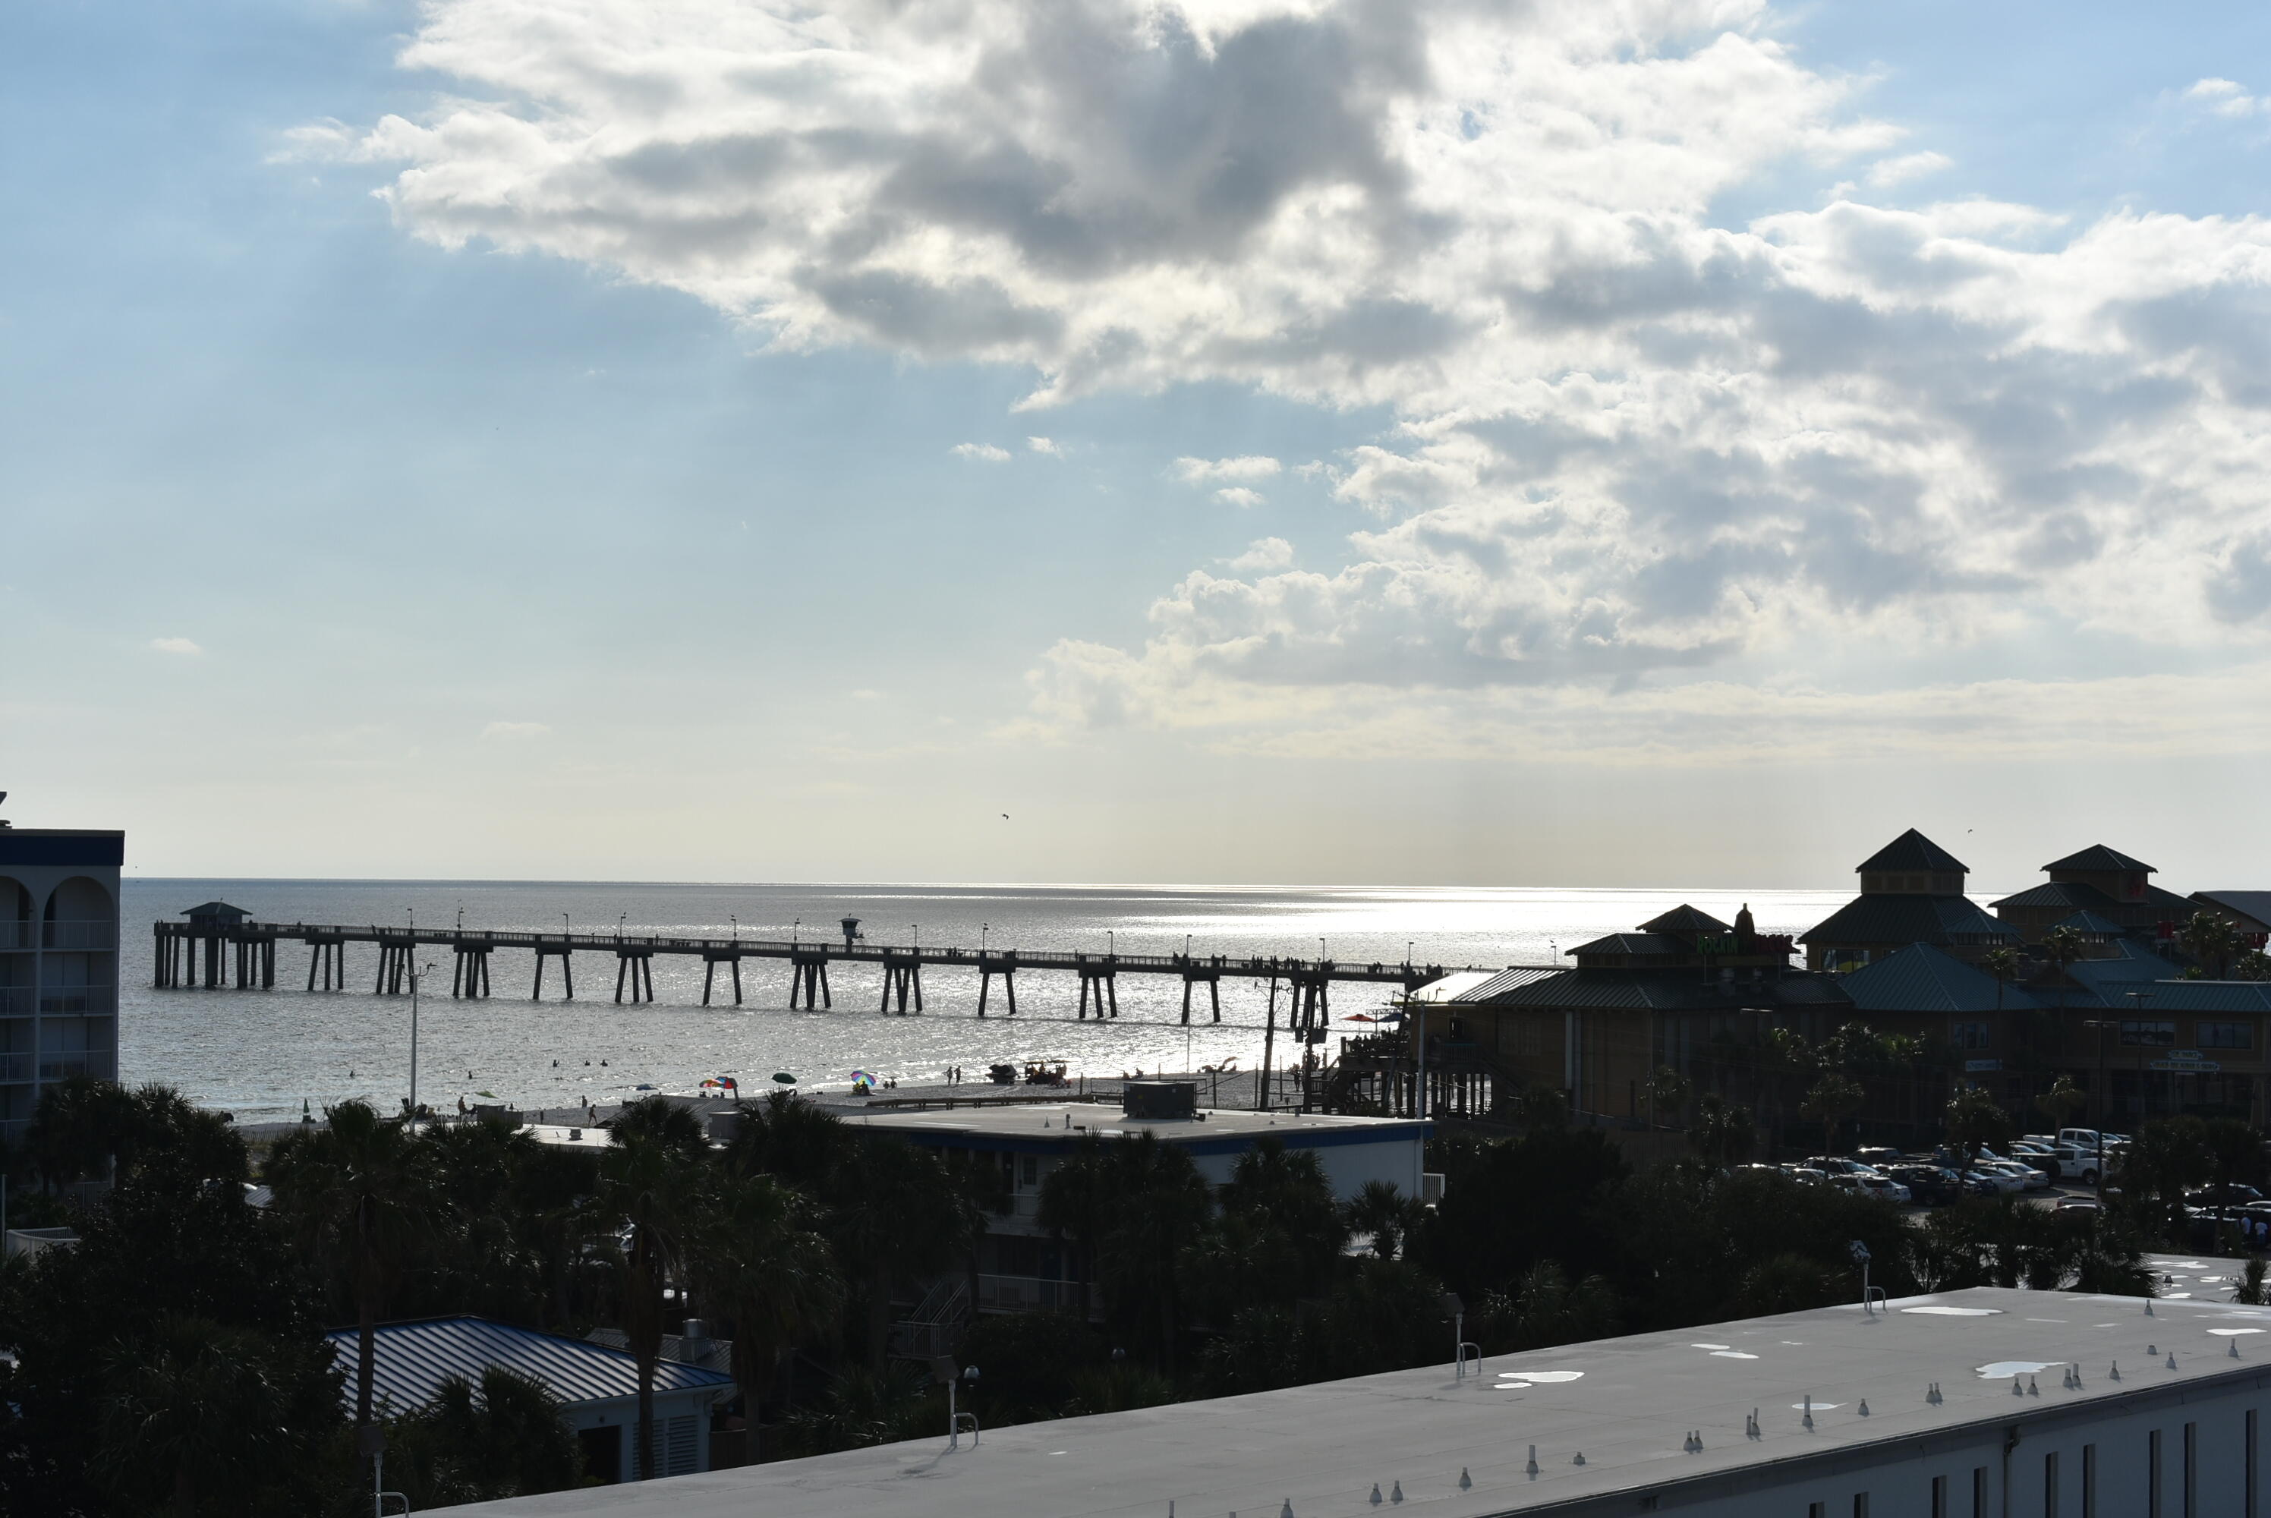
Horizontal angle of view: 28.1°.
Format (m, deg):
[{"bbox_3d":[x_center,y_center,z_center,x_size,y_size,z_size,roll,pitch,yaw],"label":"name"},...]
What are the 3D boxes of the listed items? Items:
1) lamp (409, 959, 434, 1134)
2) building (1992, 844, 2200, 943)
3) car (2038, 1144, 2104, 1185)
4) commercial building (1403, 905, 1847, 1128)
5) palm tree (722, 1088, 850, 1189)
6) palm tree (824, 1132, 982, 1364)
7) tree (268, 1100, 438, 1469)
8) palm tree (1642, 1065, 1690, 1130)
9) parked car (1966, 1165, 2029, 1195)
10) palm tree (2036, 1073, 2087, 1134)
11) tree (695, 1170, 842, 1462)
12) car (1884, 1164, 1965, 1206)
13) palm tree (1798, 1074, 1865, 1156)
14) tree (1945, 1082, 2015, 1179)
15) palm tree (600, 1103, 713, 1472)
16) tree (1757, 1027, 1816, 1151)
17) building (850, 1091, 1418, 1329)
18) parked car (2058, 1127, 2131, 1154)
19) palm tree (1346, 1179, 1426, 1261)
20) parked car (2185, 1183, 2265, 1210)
[{"bbox_3d":[-25.304,13.628,159.835,1.300,12.960,0.500,1,-1,-9],"label":"lamp"},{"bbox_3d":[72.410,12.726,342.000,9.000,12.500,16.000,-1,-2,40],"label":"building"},{"bbox_3d":[50.464,22.091,246.386,5.400,1.870,1.950,-1,-2,34],"label":"car"},{"bbox_3d":[30.700,16.120,274.000,15.500,14.400,25.000,-1,-2,36],"label":"commercial building"},{"bbox_3d":[-10.200,14.905,133.000,3.700,10.445,3.700,0,-1,0],"label":"palm tree"},{"bbox_3d":[-6.906,15.341,133.892,4.400,8.460,4.400,0,-1,-3],"label":"palm tree"},{"bbox_3d":[-19.342,13.943,112.000,4.100,11.141,4.100,0,-1,0],"label":"tree"},{"bbox_3d":[29.160,19.820,249.000,2.800,6.000,2.800,0,-1,0],"label":"palm tree"},{"bbox_3d":[44.400,21.920,237.600,4.600,1.460,1.820,-1,-2,36],"label":"parked car"},{"bbox_3d":[51.323,20.338,251.928,2.900,5.670,2.900,0,-1,12],"label":"palm tree"},{"bbox_3d":[-8.990,14.490,111.000,3.600,8.950,3.600,0,-1,0],"label":"tree"},{"bbox_3d":[39.212,21.601,230.116,4.800,1.870,1.920,-1,-2,34],"label":"car"},{"bbox_3d":[36.500,19.590,239.000,3.400,6.050,3.400,0,-1,0],"label":"palm tree"},{"bbox_3d":[43.704,20.012,236.000,3.500,6.404,3.500,0,-1,0],"label":"tree"},{"bbox_3d":[-11.824,14.018,112.000,3.300,11.116,3.300,0,-1,0],"label":"palm tree"},{"bbox_3d":[38.937,19.839,271.904,3.400,7.520,3.400,0,-1,8],"label":"tree"},{"bbox_3d":[0.140,16.350,155.500,12.600,7.900,17.100,-1,-2,38],"label":"building"},{"bbox_3d":[57.466,23.404,276.000,5.600,1.900,2.000,-1,-2,41],"label":"parked car"},{"bbox_3d":[7.572,16.312,138.911,2.600,6.970,2.600,0,-1,3],"label":"palm tree"},{"bbox_3d":[53.198,21.728,224.554,4.700,1.520,1.850,-1,-2,34],"label":"parked car"}]

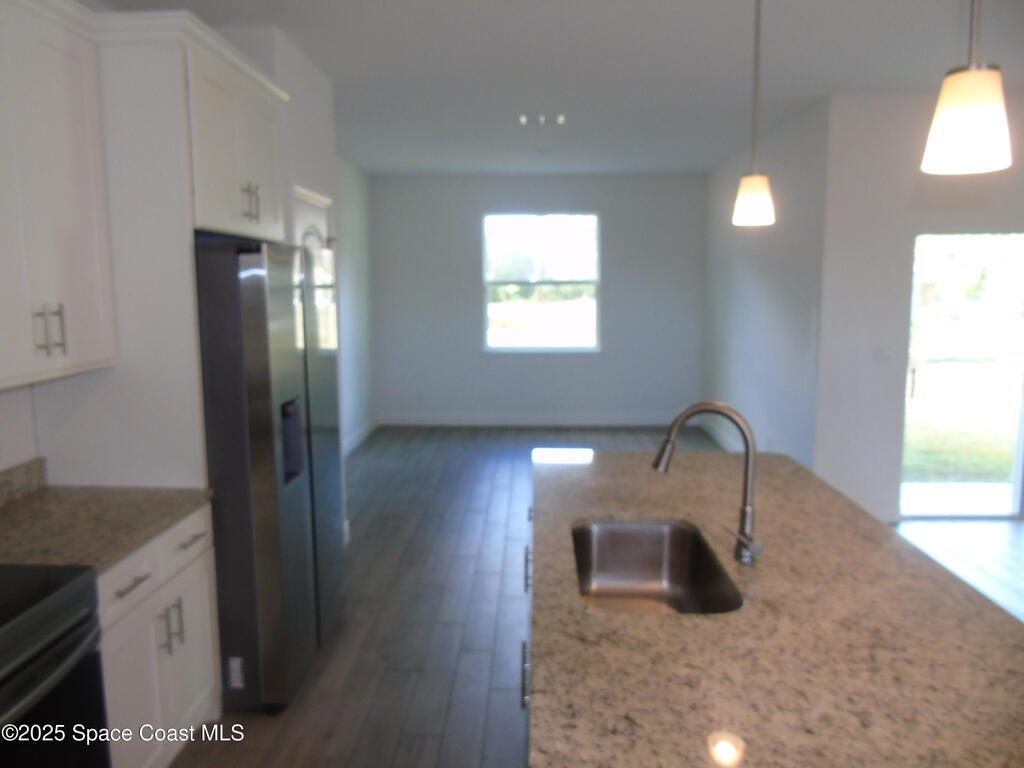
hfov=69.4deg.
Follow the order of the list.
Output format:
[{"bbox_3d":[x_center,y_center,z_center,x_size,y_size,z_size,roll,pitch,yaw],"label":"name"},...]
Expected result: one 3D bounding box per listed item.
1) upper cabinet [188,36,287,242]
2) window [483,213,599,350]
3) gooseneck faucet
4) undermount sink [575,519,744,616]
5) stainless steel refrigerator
[{"bbox_3d":[-1.398,-0.922,3.031,0.625,0.640,0.950,0,7,2],"label":"upper cabinet"},{"bbox_3d":[0.342,-1.180,8.573,1.355,1.585,0.120,0,7,2],"label":"window"},{"bbox_3d":[0.502,0.261,1.897,0.272,0.422,0.090,0,7,2],"label":"gooseneck faucet"},{"bbox_3d":[0.353,0.570,1.952,0.375,0.215,0.670,0,7,2],"label":"undermount sink"},{"bbox_3d":[-1.262,0.328,3.195,0.825,1.778,0.910,0,7,2],"label":"stainless steel refrigerator"}]

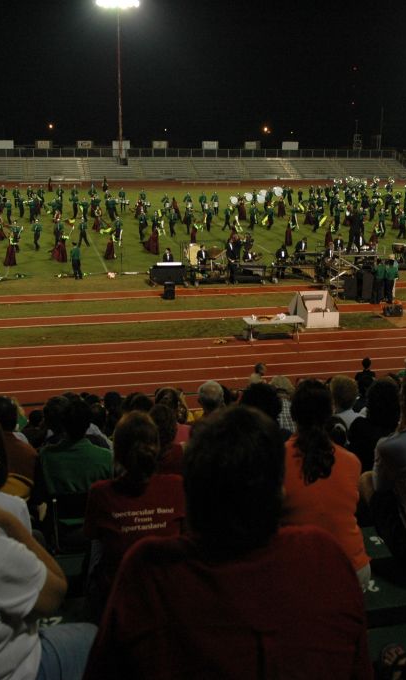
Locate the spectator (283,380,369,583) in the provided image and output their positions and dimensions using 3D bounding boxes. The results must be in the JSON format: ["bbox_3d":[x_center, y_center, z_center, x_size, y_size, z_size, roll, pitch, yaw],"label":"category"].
[{"bbox_3d":[0.453,0.722,3.356,0.480,1.220,0.750,-2,17,-9],"label":"spectator"}]

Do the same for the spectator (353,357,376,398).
[{"bbox_3d":[3.030,1.069,13.550,0.450,1.600,0.340,-3,17,-11],"label":"spectator"}]

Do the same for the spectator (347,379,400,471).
[{"bbox_3d":[0.995,0.753,4.492,0.480,1.200,0.720,-4,17,-13],"label":"spectator"}]

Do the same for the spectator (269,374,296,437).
[{"bbox_3d":[0.611,0.826,6.167,0.500,1.240,0.780,-3,17,-11],"label":"spectator"}]

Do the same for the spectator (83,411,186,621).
[{"bbox_3d":[-0.336,0.839,3.464,0.500,1.220,0.780,-3,17,-11],"label":"spectator"}]

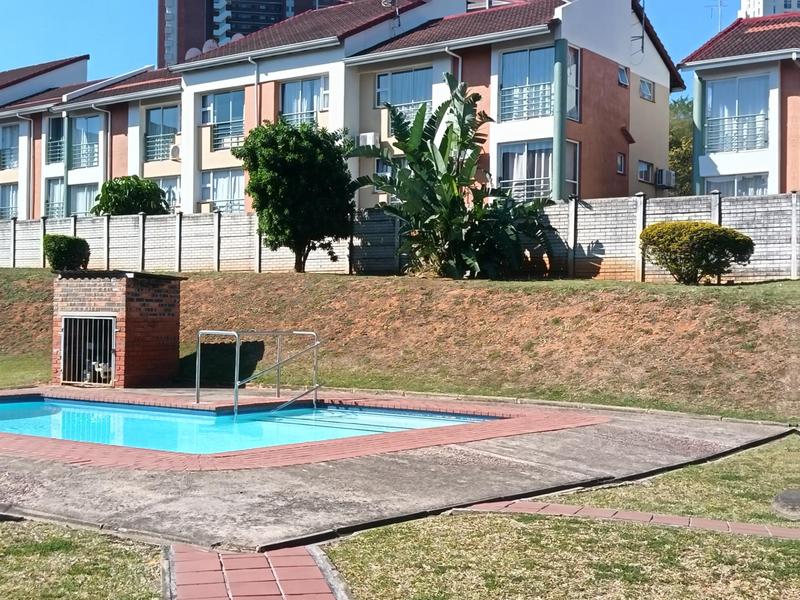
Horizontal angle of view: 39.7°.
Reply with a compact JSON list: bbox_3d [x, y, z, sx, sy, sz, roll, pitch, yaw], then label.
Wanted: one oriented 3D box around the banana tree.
[{"bbox_3d":[1.105,-2.671,23.800,4.330,4.420,3.300,1,-1,3],"label":"banana tree"}]

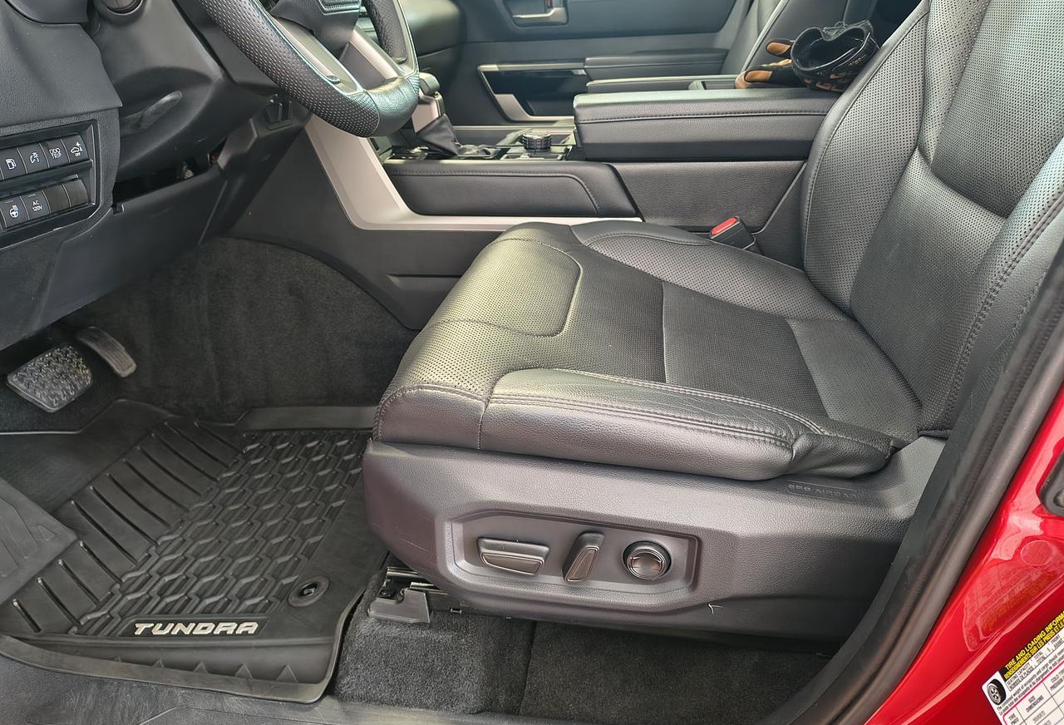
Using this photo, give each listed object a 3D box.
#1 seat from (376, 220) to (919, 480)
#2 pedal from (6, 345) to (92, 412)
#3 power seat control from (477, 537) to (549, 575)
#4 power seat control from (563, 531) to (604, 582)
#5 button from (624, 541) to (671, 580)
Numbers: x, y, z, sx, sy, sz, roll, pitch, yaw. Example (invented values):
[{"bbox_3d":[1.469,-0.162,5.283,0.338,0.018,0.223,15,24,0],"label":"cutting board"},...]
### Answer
[{"bbox_3d":[0.137,-0.037,0.951,0.515,0.140,0.540,4,28,7],"label":"seat"},{"bbox_3d":[-0.741,0.025,1.132,0.025,0.080,0.112,-40,15,25],"label":"pedal"},{"bbox_3d":[-0.020,0.206,0.781,0.077,0.027,0.021,6,28,6],"label":"power seat control"},{"bbox_3d":[0.053,0.202,0.767,0.021,0.052,0.021,23,28,-3],"label":"power seat control"},{"bbox_3d":[0.119,0.204,0.760,0.048,0.047,0.016,4,28,7],"label":"button"}]

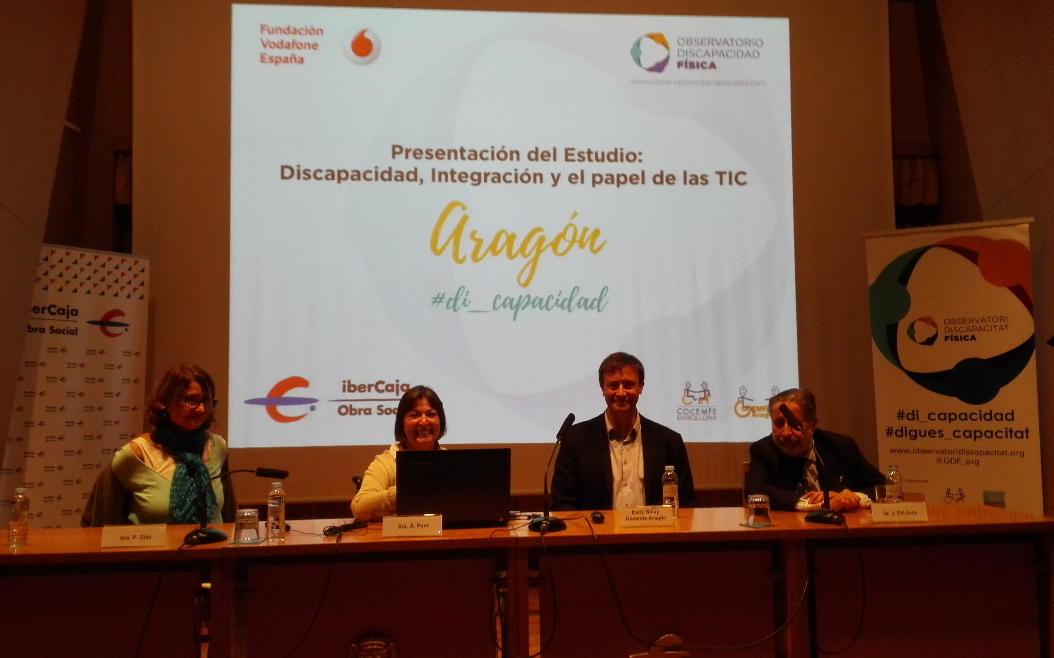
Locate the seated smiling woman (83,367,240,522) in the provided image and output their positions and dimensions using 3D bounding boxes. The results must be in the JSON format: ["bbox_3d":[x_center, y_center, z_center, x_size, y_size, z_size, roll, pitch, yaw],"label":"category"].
[{"bbox_3d":[-1.255,0.782,3.120,0.540,1.321,0.780,2,-5,-30],"label":"seated smiling woman"}]

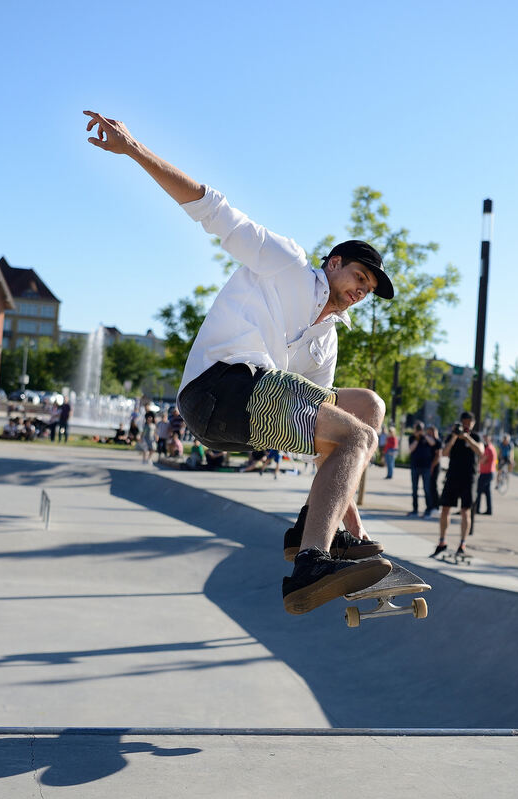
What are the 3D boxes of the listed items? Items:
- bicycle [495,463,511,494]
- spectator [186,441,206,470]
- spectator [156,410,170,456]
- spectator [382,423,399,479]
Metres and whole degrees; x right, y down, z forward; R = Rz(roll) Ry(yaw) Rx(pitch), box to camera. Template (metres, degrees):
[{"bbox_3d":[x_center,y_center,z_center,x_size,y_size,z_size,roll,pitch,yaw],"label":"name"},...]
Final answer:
[{"bbox_3d":[7.307,2.341,31.800,0.500,1.020,1.700,3,-2,6],"label":"bicycle"},{"bbox_3d":[-1.917,1.702,32.700,0.600,0.870,0.700,2,-1,34],"label":"spectator"},{"bbox_3d":[-3.324,1.254,36.982,0.520,1.680,0.350,5,-1,-17],"label":"spectator"},{"bbox_3d":[4.171,1.699,33.782,0.380,1.660,0.500,5,-1,-24],"label":"spectator"}]

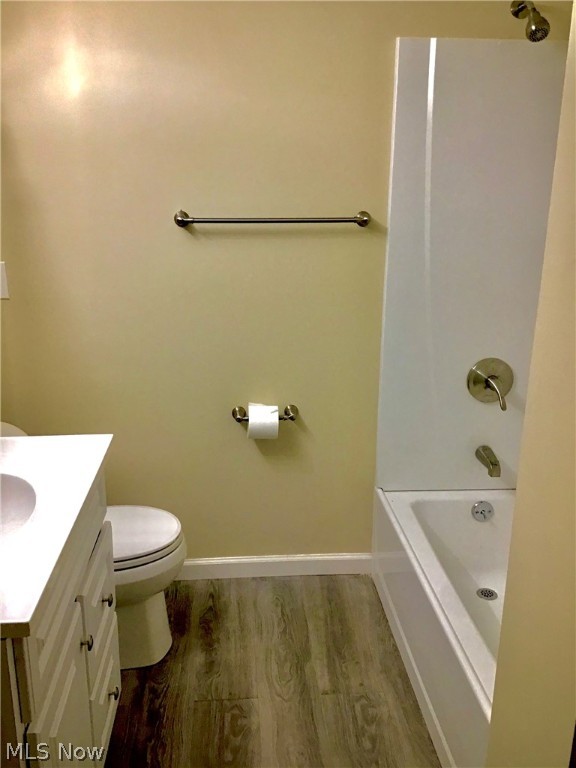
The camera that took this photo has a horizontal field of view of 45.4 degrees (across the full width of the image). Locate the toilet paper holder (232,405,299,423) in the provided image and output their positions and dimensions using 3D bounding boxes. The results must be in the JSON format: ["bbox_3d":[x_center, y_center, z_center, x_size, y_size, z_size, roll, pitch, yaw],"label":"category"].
[{"bbox_3d":[-0.077,0.117,2.449,0.240,0.050,0.075,-1,17,-5],"label":"toilet paper holder"}]

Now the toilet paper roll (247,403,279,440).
[{"bbox_3d":[-0.087,0.134,2.429,0.104,0.116,0.116,-1,17,-5],"label":"toilet paper roll"}]

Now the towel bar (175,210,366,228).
[{"bbox_3d":[-0.045,-0.539,2.257,0.656,0.052,0.075,-1,17,-5],"label":"towel bar"}]

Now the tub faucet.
[{"bbox_3d":[0.745,0.284,2.539,0.059,0.067,0.138,-1,17,-5],"label":"tub faucet"}]

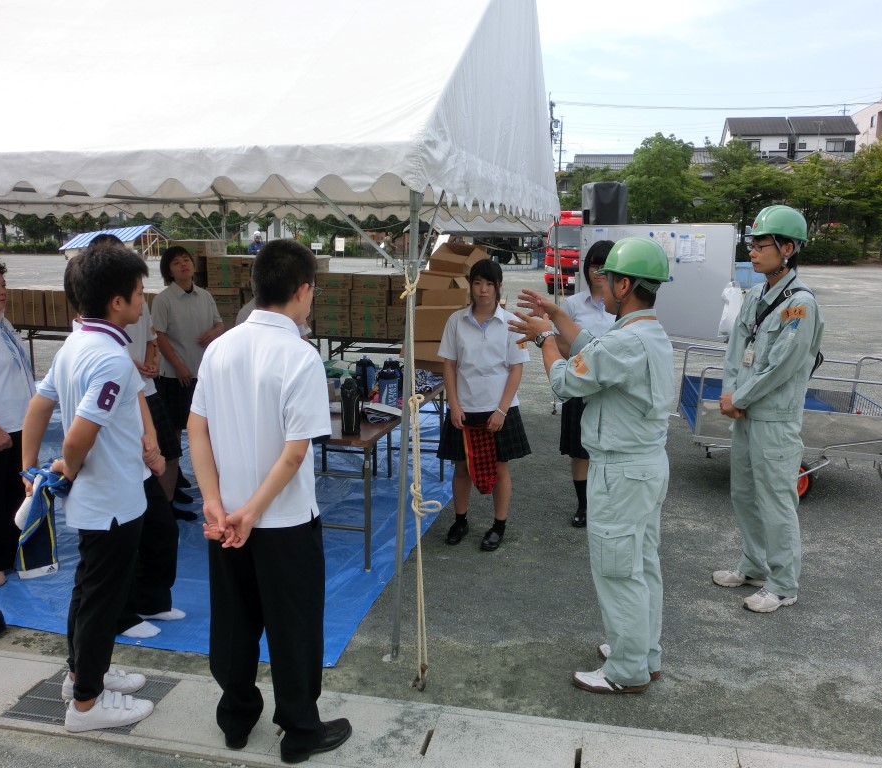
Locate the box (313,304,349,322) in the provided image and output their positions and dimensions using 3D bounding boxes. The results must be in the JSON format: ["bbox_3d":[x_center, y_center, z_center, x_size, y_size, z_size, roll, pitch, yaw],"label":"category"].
[{"bbox_3d":[-1.060,-0.749,8.587,0.379,0.162,0.400,2,10,10],"label":"box"}]

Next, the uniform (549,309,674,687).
[{"bbox_3d":[0.675,0.441,3.206,0.400,1.450,0.480,6,12,28],"label":"uniform"}]

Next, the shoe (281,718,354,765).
[{"bbox_3d":[-0.413,1.197,2.834,0.275,0.100,0.100,-8,13,-36],"label":"shoe"}]

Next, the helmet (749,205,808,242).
[{"bbox_3d":[1.558,-0.742,3.829,0.275,0.170,0.215,-1,11,-4],"label":"helmet"}]

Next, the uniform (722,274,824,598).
[{"bbox_3d":[1.541,0.243,3.897,0.320,1.510,0.480,-3,11,-16],"label":"uniform"}]

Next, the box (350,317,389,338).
[{"bbox_3d":[-0.664,-0.566,8.392,0.365,0.155,0.370,2,11,11],"label":"box"}]

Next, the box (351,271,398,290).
[{"bbox_3d":[-0.652,-1.036,8.304,0.365,0.150,0.370,2,11,11],"label":"box"}]

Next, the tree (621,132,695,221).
[{"bbox_3d":[13.330,-11.491,50.758,4.400,7.100,4.300,0,10,0],"label":"tree"}]

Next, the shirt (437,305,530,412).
[{"bbox_3d":[0.227,-0.137,4.585,0.500,0.600,0.260,2,11,12],"label":"shirt"}]

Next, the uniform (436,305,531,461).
[{"bbox_3d":[0.227,-0.002,4.610,0.520,0.875,0.320,2,11,12],"label":"uniform"}]

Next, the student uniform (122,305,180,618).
[{"bbox_3d":[-1.317,0.375,3.572,0.330,1.360,0.430,1,10,3],"label":"student uniform"}]

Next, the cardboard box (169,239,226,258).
[{"bbox_3d":[-2.539,-1.421,8.635,0.410,0.160,0.340,2,11,13],"label":"cardboard box"}]

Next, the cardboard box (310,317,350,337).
[{"bbox_3d":[-1.058,-0.594,8.614,0.380,0.153,0.400,2,10,10],"label":"cardboard box"}]

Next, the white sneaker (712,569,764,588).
[{"bbox_3d":[1.557,0.984,4.326,0.285,0.110,0.105,-1,10,-6],"label":"white sneaker"}]

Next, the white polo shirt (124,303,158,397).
[{"bbox_3d":[-1.864,-0.195,4.924,0.480,0.630,0.280,-5,12,-30],"label":"white polo shirt"}]

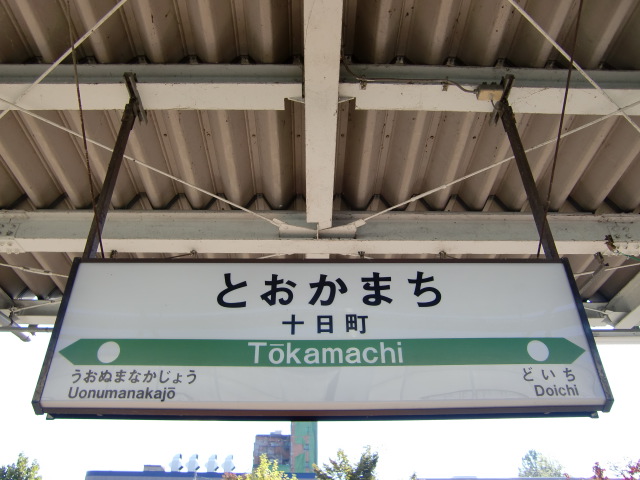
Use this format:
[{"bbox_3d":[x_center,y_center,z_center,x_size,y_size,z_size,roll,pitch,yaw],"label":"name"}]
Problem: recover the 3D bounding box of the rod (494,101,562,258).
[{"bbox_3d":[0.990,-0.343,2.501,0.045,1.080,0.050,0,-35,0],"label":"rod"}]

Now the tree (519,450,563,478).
[{"bbox_3d":[18.000,22.500,39.200,4.600,12.000,4.600,0,-35,0],"label":"tree"}]

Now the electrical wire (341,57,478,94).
[{"bbox_3d":[0.475,-0.881,2.769,0.740,0.210,0.090,0,-35,0],"label":"electrical wire"}]

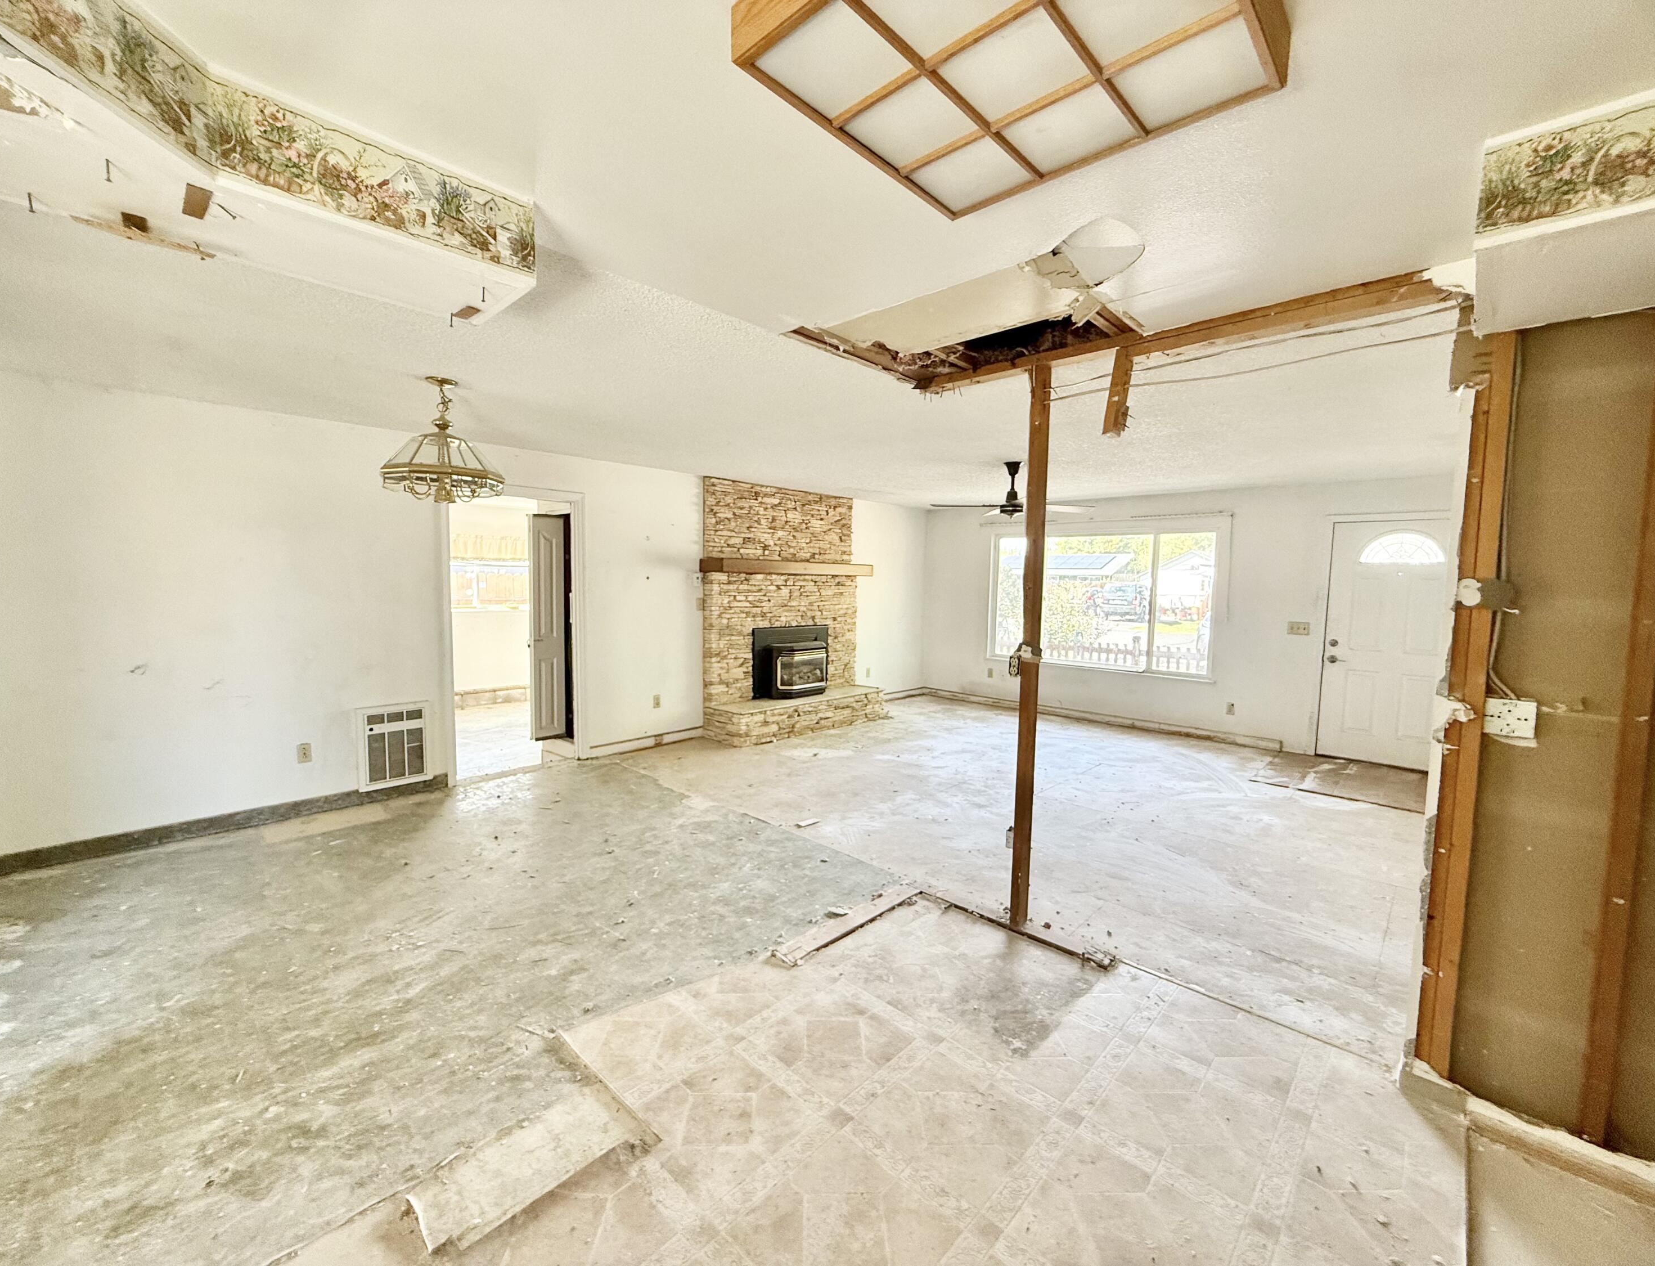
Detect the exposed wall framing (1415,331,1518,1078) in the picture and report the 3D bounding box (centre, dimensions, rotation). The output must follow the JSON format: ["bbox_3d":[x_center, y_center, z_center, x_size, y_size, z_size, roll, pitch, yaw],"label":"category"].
[{"bbox_3d":[1.860,0.204,1.993,0.078,2.243,0.090,5,6,42],"label":"exposed wall framing"}]

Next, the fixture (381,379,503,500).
[{"bbox_3d":[-1.836,-0.909,3.263,0.520,0.574,0.520,5,6,42],"label":"fixture"}]

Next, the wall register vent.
[{"bbox_3d":[-2.841,0.745,4.495,0.033,0.543,0.423,5,6,42],"label":"wall register vent"}]

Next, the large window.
[{"bbox_3d":[2.864,-0.376,7.364,2.426,1.474,0.090,5,6,42],"label":"large window"}]

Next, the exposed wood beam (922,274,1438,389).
[{"bbox_3d":[1.129,-1.070,2.583,1.831,0.072,0.090,5,6,42],"label":"exposed wood beam"}]

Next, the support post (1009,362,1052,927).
[{"bbox_3d":[0.866,0.090,2.899,0.037,2.368,0.090,5,6,42],"label":"support post"}]

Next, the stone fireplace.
[{"bbox_3d":[-0.240,-0.252,6.890,0.538,2.401,2.153,5,6,42],"label":"stone fireplace"}]

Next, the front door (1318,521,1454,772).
[{"bbox_3d":[4.714,0.095,5.690,0.913,2.039,0.052,5,6,42],"label":"front door"}]

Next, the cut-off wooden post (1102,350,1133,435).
[{"bbox_3d":[1.115,-0.910,2.606,0.038,0.329,0.090,14,12,41],"label":"cut-off wooden post"}]

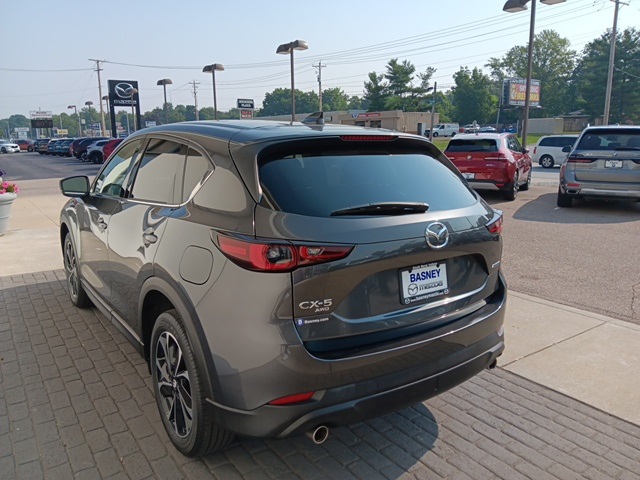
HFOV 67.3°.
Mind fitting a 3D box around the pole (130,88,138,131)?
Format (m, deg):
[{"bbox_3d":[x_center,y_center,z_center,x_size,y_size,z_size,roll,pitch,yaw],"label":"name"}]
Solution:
[{"bbox_3d":[-19.628,-12.519,51.000,0.900,7.000,0.900,-8,14,-36],"label":"pole"}]

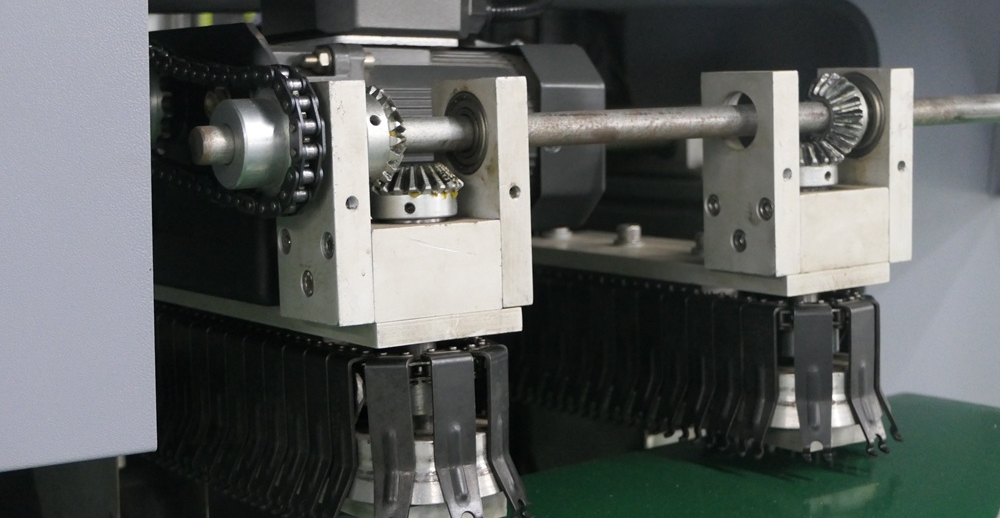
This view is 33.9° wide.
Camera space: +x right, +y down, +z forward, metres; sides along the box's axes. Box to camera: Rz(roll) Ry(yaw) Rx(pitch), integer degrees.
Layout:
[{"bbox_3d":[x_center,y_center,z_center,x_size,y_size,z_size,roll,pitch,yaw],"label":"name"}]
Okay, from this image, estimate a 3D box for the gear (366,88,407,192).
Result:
[{"bbox_3d":[-0.069,-0.064,0.870,0.027,0.056,0.056,-6,7,-34],"label":"gear"}]

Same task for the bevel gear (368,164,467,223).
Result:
[{"bbox_3d":[-0.047,-0.037,0.887,0.056,0.027,0.056,-2,6,0],"label":"bevel gear"}]

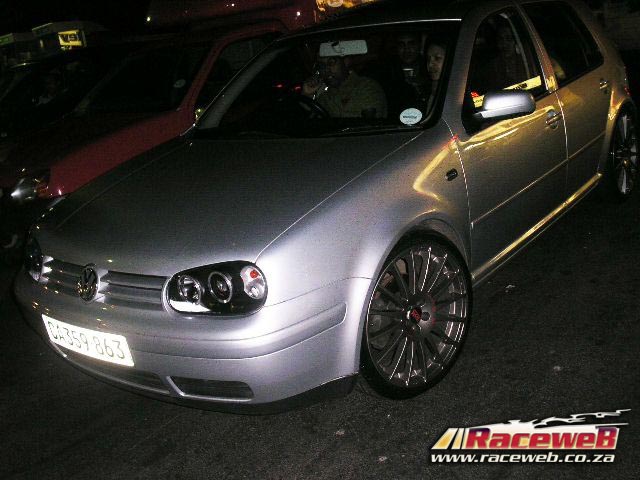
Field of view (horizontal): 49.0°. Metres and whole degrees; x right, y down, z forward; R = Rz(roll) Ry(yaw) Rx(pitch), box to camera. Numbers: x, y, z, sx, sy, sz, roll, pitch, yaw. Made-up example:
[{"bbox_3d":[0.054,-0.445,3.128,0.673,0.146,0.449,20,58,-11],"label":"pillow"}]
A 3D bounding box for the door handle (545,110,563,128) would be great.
[{"bbox_3d":[1.150,-0.598,3.455,0.050,0.058,0.180,6,22,38],"label":"door handle"}]

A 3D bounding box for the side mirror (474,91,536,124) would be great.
[{"bbox_3d":[0.781,-0.561,2.978,0.220,0.145,0.150,6,22,38],"label":"side mirror"}]

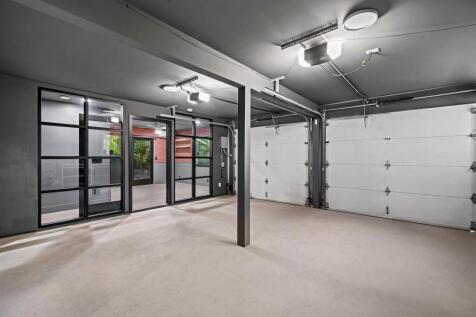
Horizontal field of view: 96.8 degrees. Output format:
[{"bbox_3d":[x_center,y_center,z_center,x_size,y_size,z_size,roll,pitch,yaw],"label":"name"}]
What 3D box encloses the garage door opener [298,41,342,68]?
[{"bbox_3d":[0.905,-1.148,2.339,0.400,0.145,0.225,0,1,40],"label":"garage door opener"}]

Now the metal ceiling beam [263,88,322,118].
[{"bbox_3d":[1.187,-0.997,4.041,0.080,0.100,2.480,0,1,40],"label":"metal ceiling beam"}]

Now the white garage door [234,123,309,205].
[{"bbox_3d":[0.848,0.143,6.106,2.400,2.144,0.070,0,1,40],"label":"white garage door"}]

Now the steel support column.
[{"bbox_3d":[0.089,0.121,3.015,0.123,2.218,0.125,0,1,40],"label":"steel support column"}]

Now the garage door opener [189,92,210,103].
[{"bbox_3d":[-0.670,-1.055,3.706,0.370,0.140,0.225,0,1,40],"label":"garage door opener"}]

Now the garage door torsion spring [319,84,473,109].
[{"bbox_3d":[2.942,-1.188,4.221,2.450,0.140,0.100,0,1,40],"label":"garage door torsion spring"}]

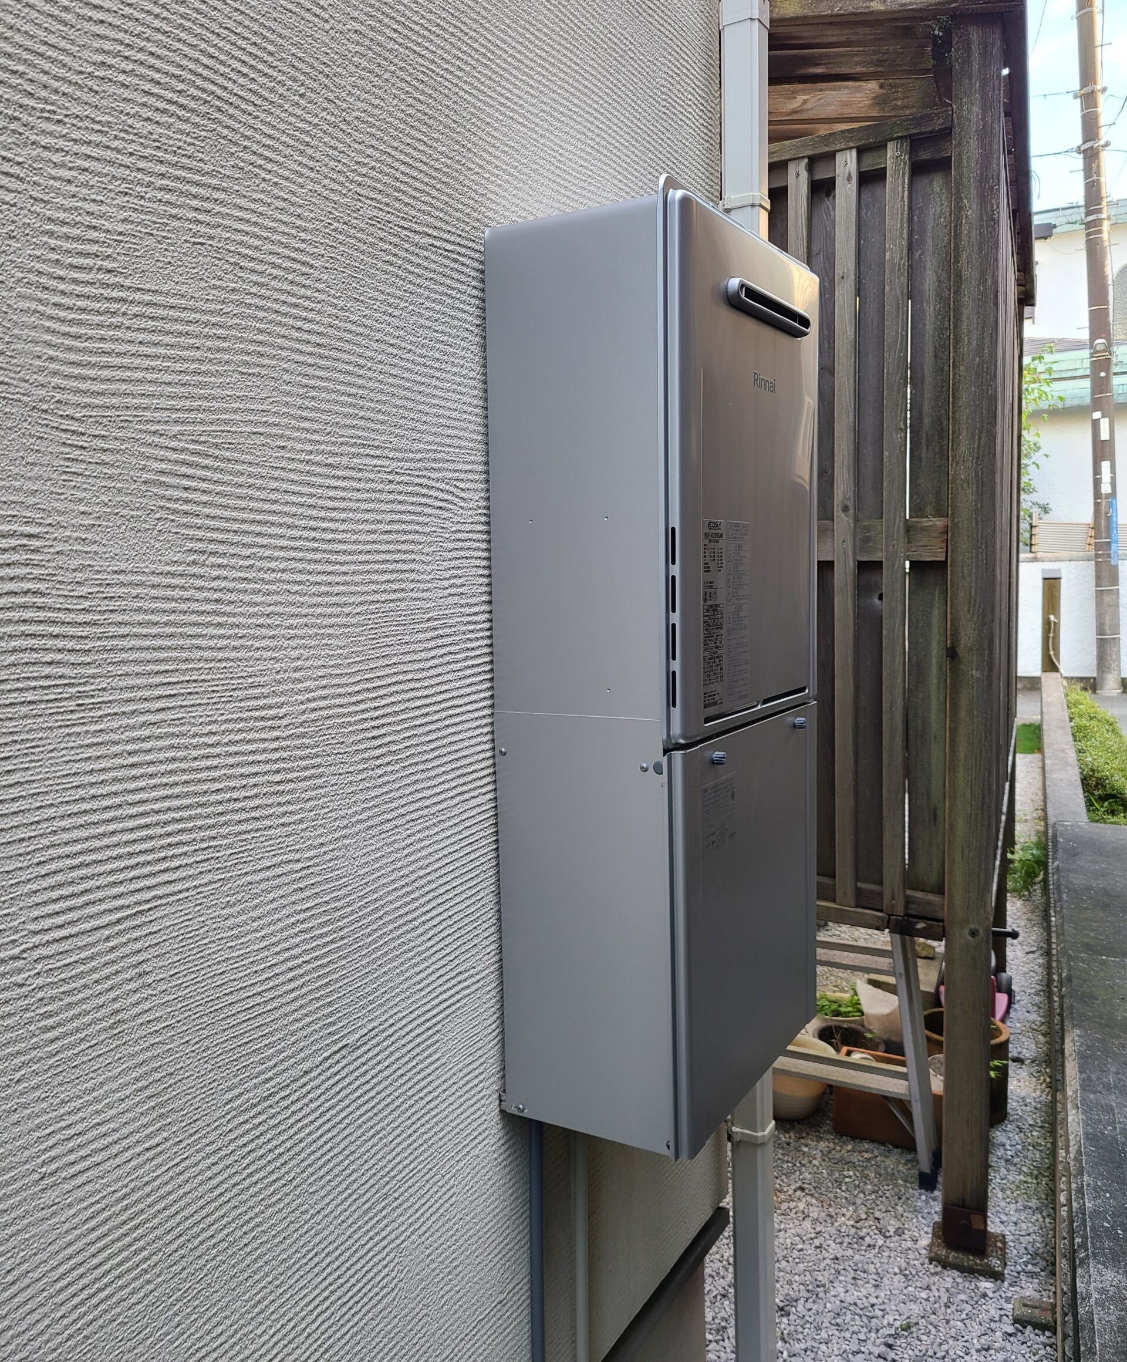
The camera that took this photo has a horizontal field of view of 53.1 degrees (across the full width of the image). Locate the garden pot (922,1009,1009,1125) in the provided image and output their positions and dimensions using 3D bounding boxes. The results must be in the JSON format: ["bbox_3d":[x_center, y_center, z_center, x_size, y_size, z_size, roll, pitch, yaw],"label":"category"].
[{"bbox_3d":[1.145,1.109,3.237,0.250,0.243,0.250,-1,6,0],"label":"garden pot"}]

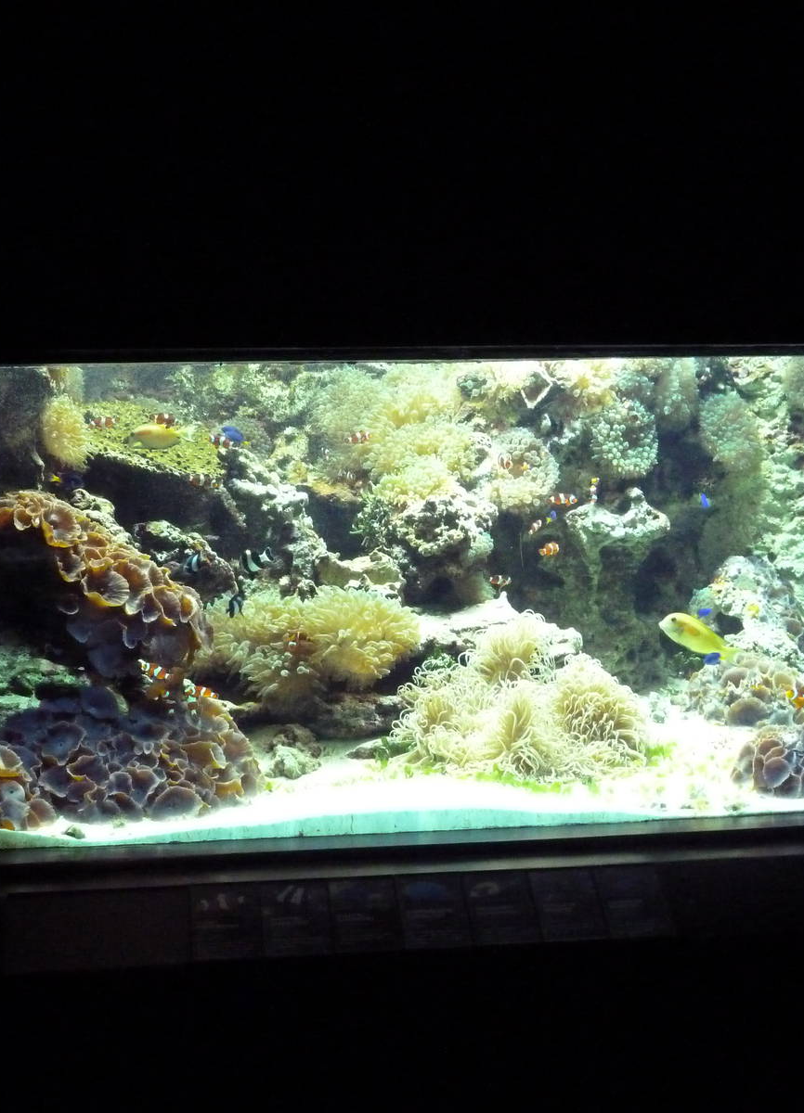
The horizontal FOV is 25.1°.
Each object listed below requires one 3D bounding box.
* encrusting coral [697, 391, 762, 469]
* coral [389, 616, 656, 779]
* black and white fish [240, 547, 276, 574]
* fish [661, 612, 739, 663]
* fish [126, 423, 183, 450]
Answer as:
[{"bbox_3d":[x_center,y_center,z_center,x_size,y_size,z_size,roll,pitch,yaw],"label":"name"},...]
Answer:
[{"bbox_3d":[0.739,-0.283,4.050,0.145,0.175,0.120,-1,5,-7],"label":"encrusting coral"},{"bbox_3d":[0.247,0.289,3.600,0.515,0.295,0.380,-1,5,-7],"label":"coral"},{"bbox_3d":[-0.280,0.009,3.500,0.070,0.043,0.020,-17,7,-9],"label":"black and white fish"},{"bbox_3d":[0.586,0.160,3.550,0.168,0.062,0.037,19,-1,-15],"label":"fish"},{"bbox_3d":[-0.514,-0.250,3.750,0.122,0.056,0.030,-2,5,-7],"label":"fish"}]

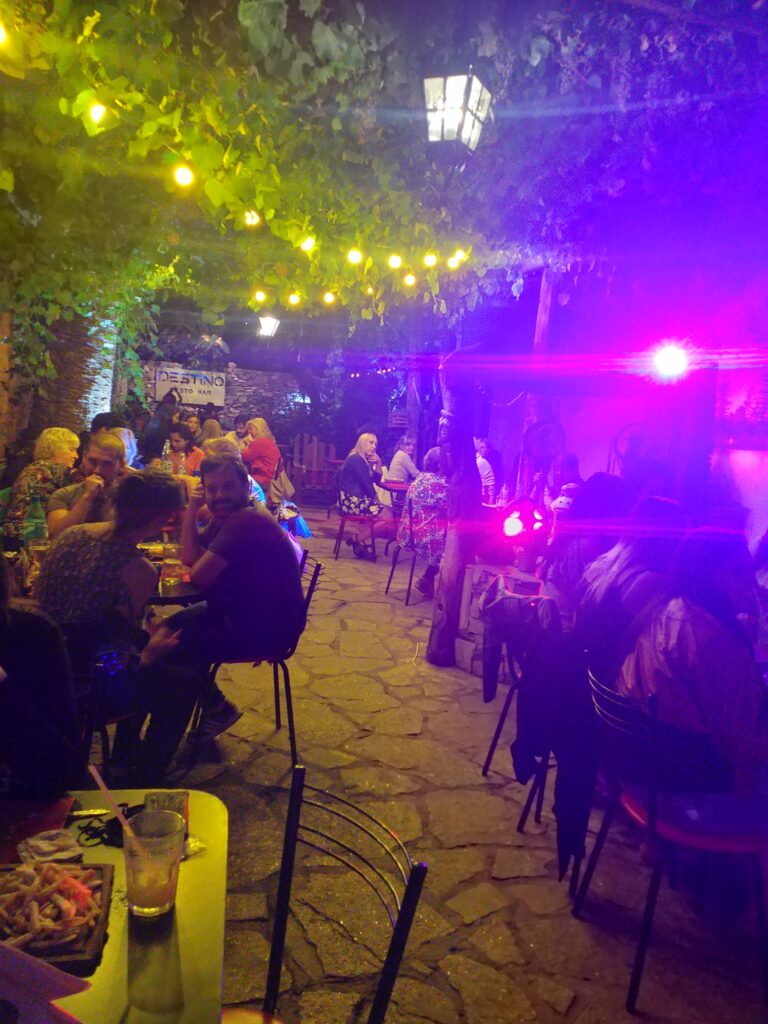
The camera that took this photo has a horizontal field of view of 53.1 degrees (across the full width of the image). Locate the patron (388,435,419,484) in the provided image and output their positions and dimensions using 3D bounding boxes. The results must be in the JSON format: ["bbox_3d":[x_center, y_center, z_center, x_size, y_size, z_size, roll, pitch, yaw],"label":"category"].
[{"bbox_3d":[0.260,-0.272,9.300,0.650,1.270,0.460,4,6,-6],"label":"patron"}]

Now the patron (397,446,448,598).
[{"bbox_3d":[0.506,0.107,6.530,0.750,1.280,0.480,1,7,-22],"label":"patron"}]

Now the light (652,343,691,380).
[{"bbox_3d":[2.019,-1.057,5.400,0.240,0.240,0.220,8,7,26],"label":"light"}]

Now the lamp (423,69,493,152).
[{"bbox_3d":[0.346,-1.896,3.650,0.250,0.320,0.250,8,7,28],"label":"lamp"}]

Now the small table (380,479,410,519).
[{"bbox_3d":[0.308,0.095,8.600,0.720,0.750,0.720,4,6,0],"label":"small table"}]

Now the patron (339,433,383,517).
[{"bbox_3d":[-0.219,-0.165,8.200,0.640,1.340,0.460,4,6,-3],"label":"patron"}]

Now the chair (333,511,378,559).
[{"bbox_3d":[-0.315,0.037,8.200,0.480,0.850,0.430,4,6,-3],"label":"chair"}]

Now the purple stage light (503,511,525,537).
[{"bbox_3d":[0.876,0.078,5.200,0.160,0.180,0.160,6,7,20],"label":"purple stage light"}]

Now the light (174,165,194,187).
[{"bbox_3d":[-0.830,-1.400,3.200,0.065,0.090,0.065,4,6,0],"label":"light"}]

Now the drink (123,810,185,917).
[{"bbox_3d":[-0.326,0.498,1.089,0.081,0.120,0.081,4,6,0],"label":"drink"}]

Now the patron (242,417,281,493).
[{"bbox_3d":[-1.392,-0.397,8.600,0.650,1.300,0.480,7,7,22],"label":"patron"}]

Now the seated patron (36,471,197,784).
[{"bbox_3d":[-0.942,0.459,2.737,0.470,1.240,0.720,9,8,35],"label":"seated patron"}]

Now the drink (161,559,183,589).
[{"bbox_3d":[-0.846,0.241,3.068,0.086,0.110,0.086,4,6,0],"label":"drink"}]

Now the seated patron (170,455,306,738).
[{"bbox_3d":[-0.653,0.376,3.270,0.660,1.250,0.500,3,6,-15],"label":"seated patron"}]

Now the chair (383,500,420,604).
[{"bbox_3d":[0.371,0.317,6.505,0.500,0.850,0.430,1,7,-22],"label":"chair"}]

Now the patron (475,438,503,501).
[{"bbox_3d":[0.999,-0.117,7.800,0.620,1.300,0.480,7,7,25],"label":"patron"}]

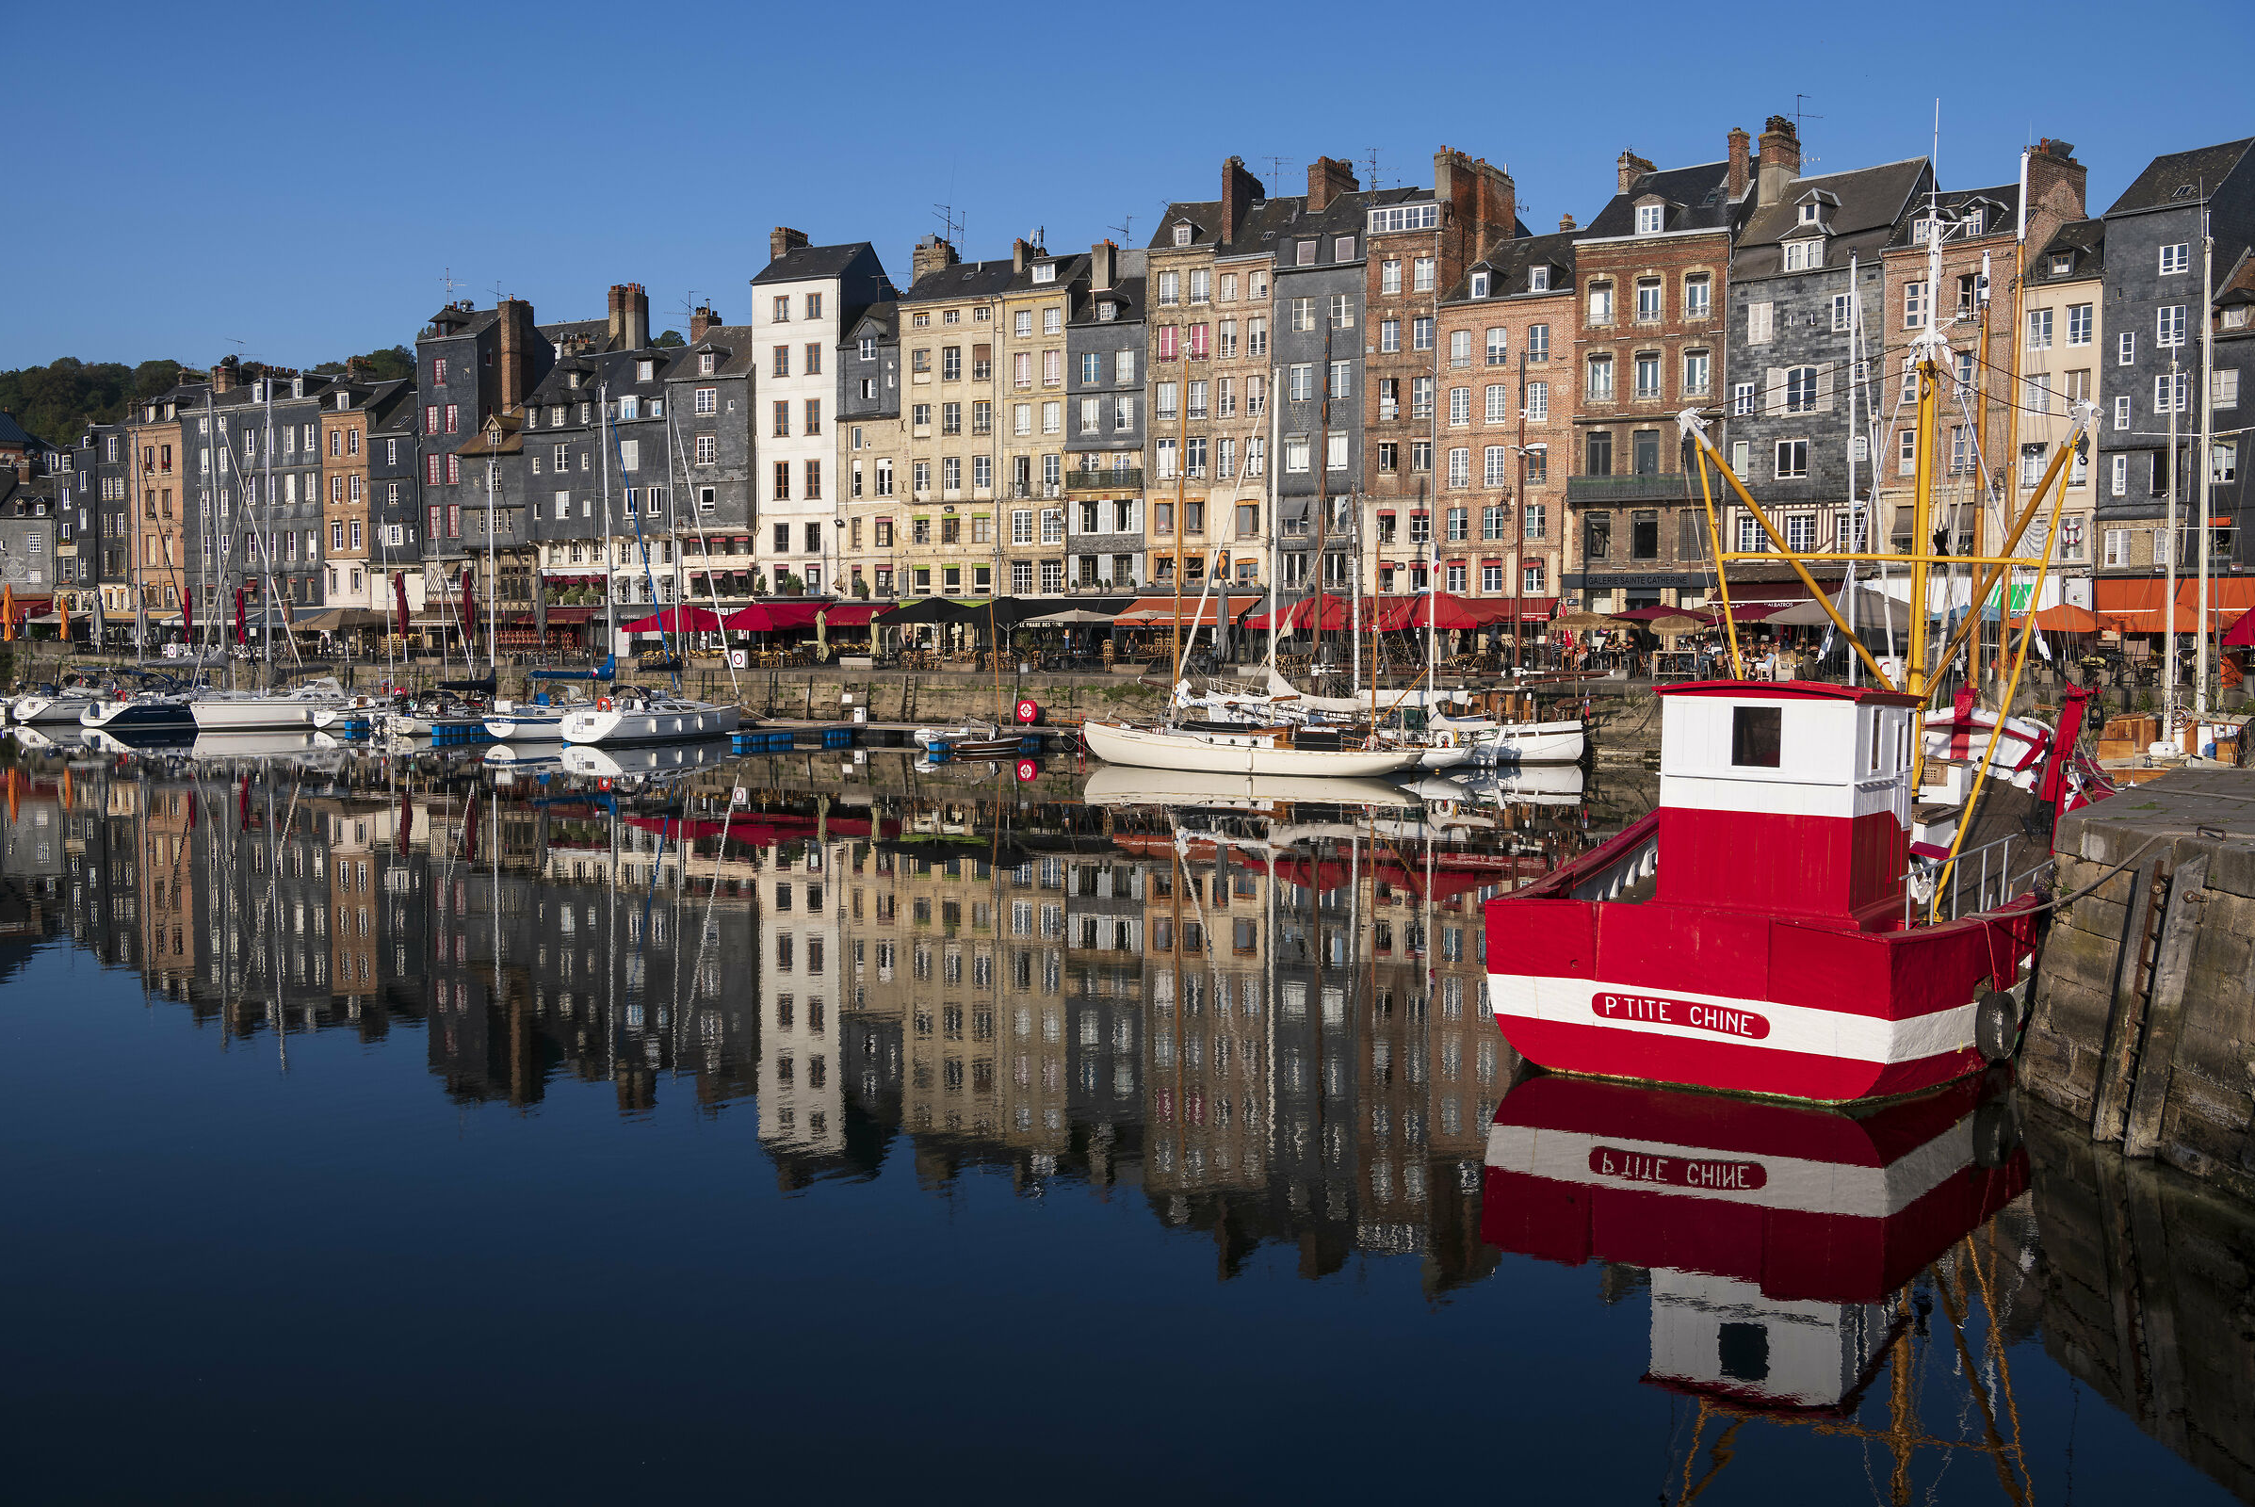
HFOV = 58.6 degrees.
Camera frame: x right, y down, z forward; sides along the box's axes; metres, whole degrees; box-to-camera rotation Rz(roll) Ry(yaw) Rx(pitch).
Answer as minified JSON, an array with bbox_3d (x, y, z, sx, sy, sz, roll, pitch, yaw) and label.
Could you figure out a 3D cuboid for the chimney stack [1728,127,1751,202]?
[{"bbox_3d":[27.141,-25.878,88.988,0.571,3.219,1.714,2,4,29],"label":"chimney stack"}]

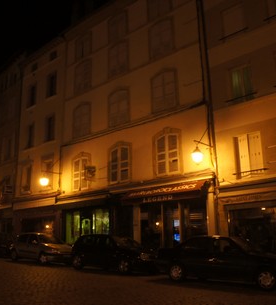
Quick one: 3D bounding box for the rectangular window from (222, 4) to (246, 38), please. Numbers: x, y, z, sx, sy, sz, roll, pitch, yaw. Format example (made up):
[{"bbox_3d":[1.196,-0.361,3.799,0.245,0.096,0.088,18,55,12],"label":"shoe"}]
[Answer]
[{"bbox_3d":[4.462,-6.084,16.007,1.115,1.346,0.200,-14,-19,39],"label":"rectangular window"}]

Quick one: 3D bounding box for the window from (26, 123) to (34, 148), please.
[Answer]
[{"bbox_3d":[-7.869,-1.239,25.202,0.860,1.880,0.150,-14,-20,39],"label":"window"}]

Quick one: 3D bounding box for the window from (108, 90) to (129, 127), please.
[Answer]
[{"bbox_3d":[-1.076,-2.527,19.562,1.597,2.109,0.150,-13,-18,39],"label":"window"}]

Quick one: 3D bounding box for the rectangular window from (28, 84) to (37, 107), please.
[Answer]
[{"bbox_3d":[-7.957,-4.292,26.107,1.080,1.591,0.200,-13,-18,39],"label":"rectangular window"}]

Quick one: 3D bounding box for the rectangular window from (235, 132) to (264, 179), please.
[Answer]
[{"bbox_3d":[4.616,0.135,14.345,1.156,1.768,0.200,-14,-19,39],"label":"rectangular window"}]

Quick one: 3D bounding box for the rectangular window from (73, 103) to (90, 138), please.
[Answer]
[{"bbox_3d":[-3.627,-2.055,22.173,1.727,2.162,0.200,-14,-19,39],"label":"rectangular window"}]

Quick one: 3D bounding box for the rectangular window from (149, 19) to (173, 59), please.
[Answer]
[{"bbox_3d":[1.246,-6.263,18.896,1.591,1.904,0.200,-14,-19,39],"label":"rectangular window"}]

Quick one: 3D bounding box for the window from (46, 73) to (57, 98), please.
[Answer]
[{"bbox_3d":[-6.127,-4.858,24.612,1.139,1.641,0.200,-13,-18,39],"label":"window"}]

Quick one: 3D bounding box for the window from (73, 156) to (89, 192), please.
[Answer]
[{"bbox_3d":[-3.442,1.259,20.592,1.350,1.980,0.150,-14,-20,39],"label":"window"}]

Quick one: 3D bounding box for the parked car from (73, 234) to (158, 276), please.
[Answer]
[{"bbox_3d":[-0.883,3.939,13.719,4.000,1.430,1.680,-12,-18,40],"label":"parked car"}]

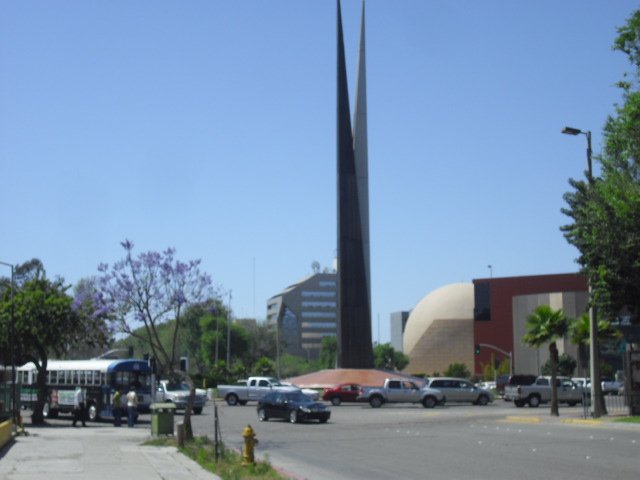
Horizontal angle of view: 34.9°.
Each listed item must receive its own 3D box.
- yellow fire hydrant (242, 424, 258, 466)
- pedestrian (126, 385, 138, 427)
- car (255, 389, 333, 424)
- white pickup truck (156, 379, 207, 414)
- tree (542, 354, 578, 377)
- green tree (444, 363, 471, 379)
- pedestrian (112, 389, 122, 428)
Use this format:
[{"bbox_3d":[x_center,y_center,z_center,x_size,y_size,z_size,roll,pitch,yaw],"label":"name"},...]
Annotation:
[{"bbox_3d":[-1.514,4.460,22.058,0.380,0.910,0.320,0,-7,0],"label":"yellow fire hydrant"},{"bbox_3d":[-7.650,6.810,41.708,0.480,1.690,0.330,-1,-7,9],"label":"pedestrian"},{"bbox_3d":[-1.250,7.524,46.091,1.710,1.430,4.250,5,-9,-33],"label":"car"},{"bbox_3d":[-7.900,8.409,54.719,1.980,1.870,5.500,4,-8,-27],"label":"white pickup truck"},{"bbox_3d":[22.281,12.594,95.263,3.400,4.086,3.400,0,-7,0],"label":"tree"},{"bbox_3d":[15.550,15.501,115.204,2.950,3.200,2.950,0,-7,0],"label":"green tree"},{"bbox_3d":[-8.343,6.886,42.104,0.460,1.640,0.330,-3,-8,23],"label":"pedestrian"}]

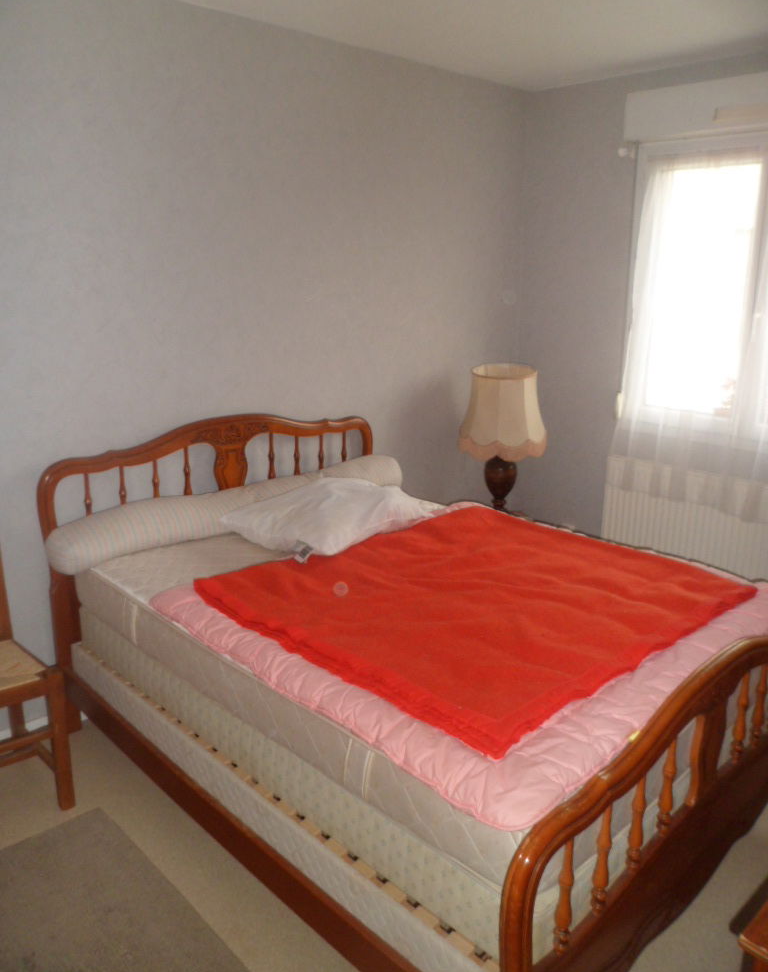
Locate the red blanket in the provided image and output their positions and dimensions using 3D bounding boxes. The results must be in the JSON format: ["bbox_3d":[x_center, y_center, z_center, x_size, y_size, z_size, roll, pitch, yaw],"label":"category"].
[{"bbox_3d":[0.273,0.305,2.288,1.214,0.060,1.134,-14,20,-41],"label":"red blanket"}]

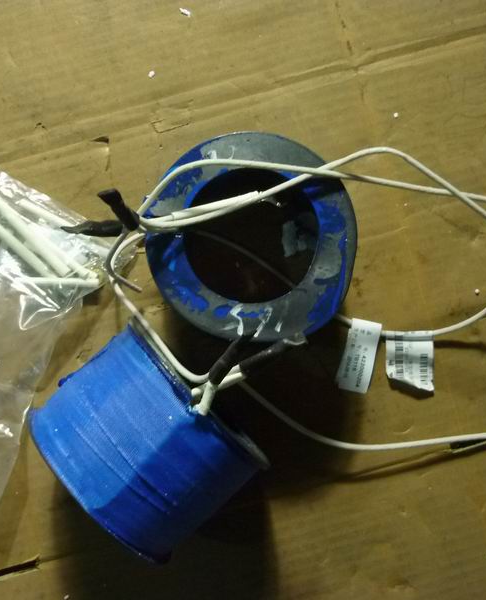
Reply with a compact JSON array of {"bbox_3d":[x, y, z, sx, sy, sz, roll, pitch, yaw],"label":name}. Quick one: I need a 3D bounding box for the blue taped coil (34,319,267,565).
[{"bbox_3d":[-0.044,0.067,0.378,0.068,0.098,0.098,-44,88,-3],"label":"blue taped coil"}]

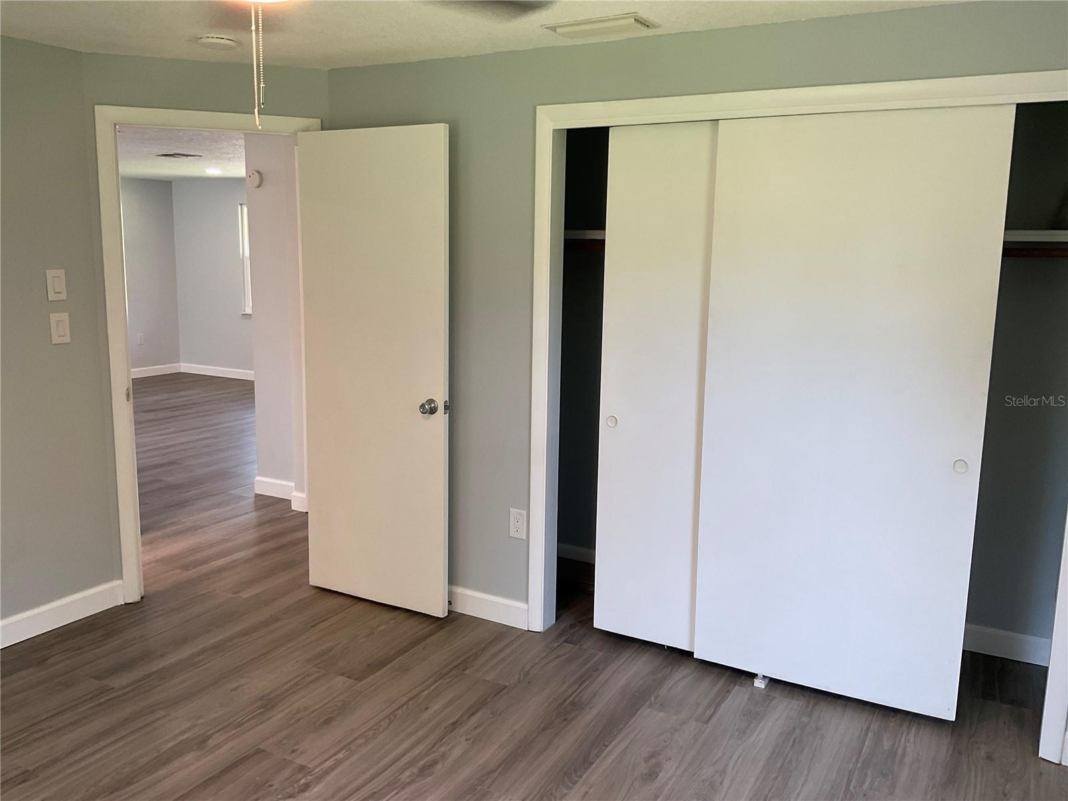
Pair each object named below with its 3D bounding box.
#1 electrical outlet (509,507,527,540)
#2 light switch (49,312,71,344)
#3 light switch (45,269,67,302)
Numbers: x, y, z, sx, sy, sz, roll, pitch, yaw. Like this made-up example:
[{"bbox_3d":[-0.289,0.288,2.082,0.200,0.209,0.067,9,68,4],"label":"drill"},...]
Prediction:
[{"bbox_3d":[-0.067,0.514,3.713,0.074,0.120,0.011,6,11,28],"label":"electrical outlet"},{"bbox_3d":[-1.897,-0.288,3.585,0.012,0.118,0.074,6,11,29],"label":"light switch"},{"bbox_3d":[-1.895,-0.458,3.554,0.012,0.118,0.074,6,11,29],"label":"light switch"}]

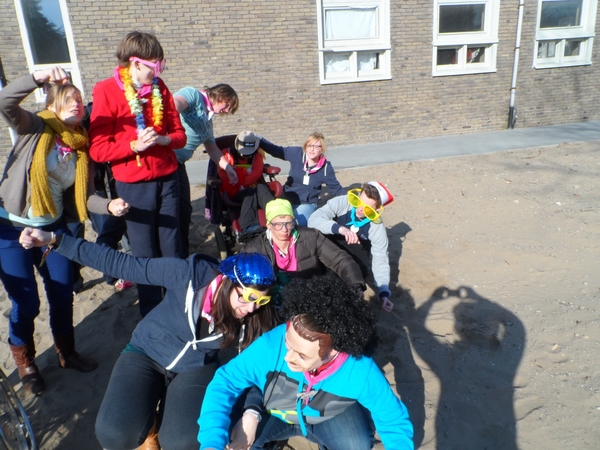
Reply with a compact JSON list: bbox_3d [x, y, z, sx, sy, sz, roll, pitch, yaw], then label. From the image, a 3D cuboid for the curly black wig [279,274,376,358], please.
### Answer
[{"bbox_3d":[0.094,0.301,1.370,0.290,0.270,0.300,-38,34,-30],"label":"curly black wig"}]

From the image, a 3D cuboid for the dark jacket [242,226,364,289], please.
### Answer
[{"bbox_3d":[0.003,0.263,2.300,0.720,0.520,0.420,-3,18,4],"label":"dark jacket"}]

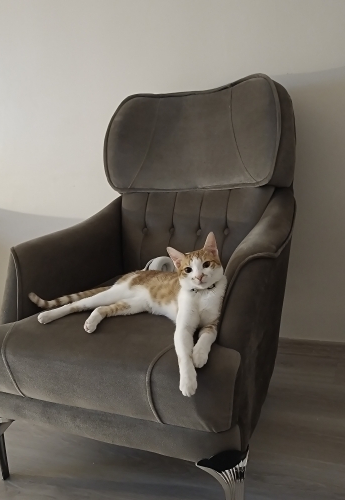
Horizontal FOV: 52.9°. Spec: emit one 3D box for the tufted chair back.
[{"bbox_3d":[0.075,-0.207,1.202,0.620,0.640,0.210,2,-8,23],"label":"tufted chair back"}]

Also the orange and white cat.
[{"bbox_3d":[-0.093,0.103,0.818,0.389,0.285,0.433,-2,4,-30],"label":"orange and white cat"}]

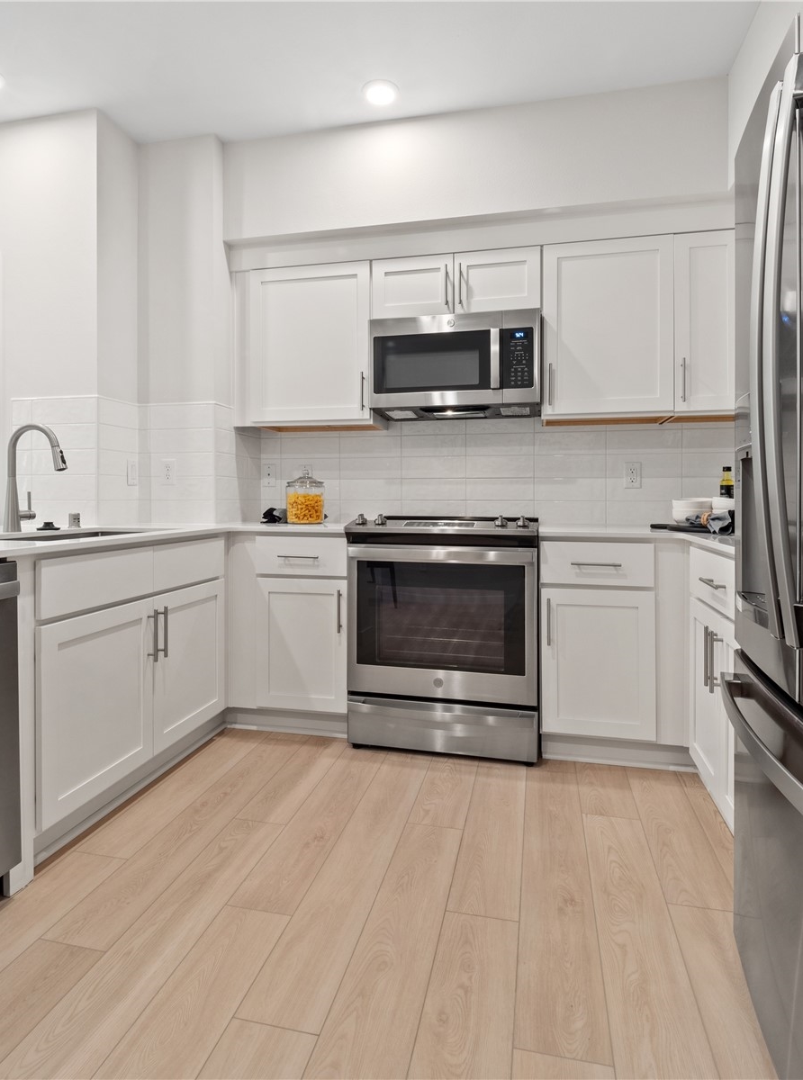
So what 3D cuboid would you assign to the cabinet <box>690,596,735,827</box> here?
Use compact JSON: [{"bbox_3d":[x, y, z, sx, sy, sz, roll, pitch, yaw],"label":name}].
[{"bbox_3d":[1.172,0.507,1.649,0.520,0.580,0.690,1,3,13],"label":"cabinet"}]

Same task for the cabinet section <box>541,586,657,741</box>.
[{"bbox_3d":[0.793,0.447,2.428,0.410,0.555,0.570,1,3,13],"label":"cabinet section"}]

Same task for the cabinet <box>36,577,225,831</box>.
[{"bbox_3d":[-1.105,0.481,2.077,0.520,0.575,0.930,1,3,13],"label":"cabinet"}]

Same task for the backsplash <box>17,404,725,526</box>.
[{"bbox_3d":[-0.049,-0.333,2.624,3.360,0.560,0.780,1,3,13],"label":"backsplash"}]

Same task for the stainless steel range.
[{"bbox_3d":[0.220,0.390,2.630,0.762,0.935,0.680,1,3,13],"label":"stainless steel range"}]

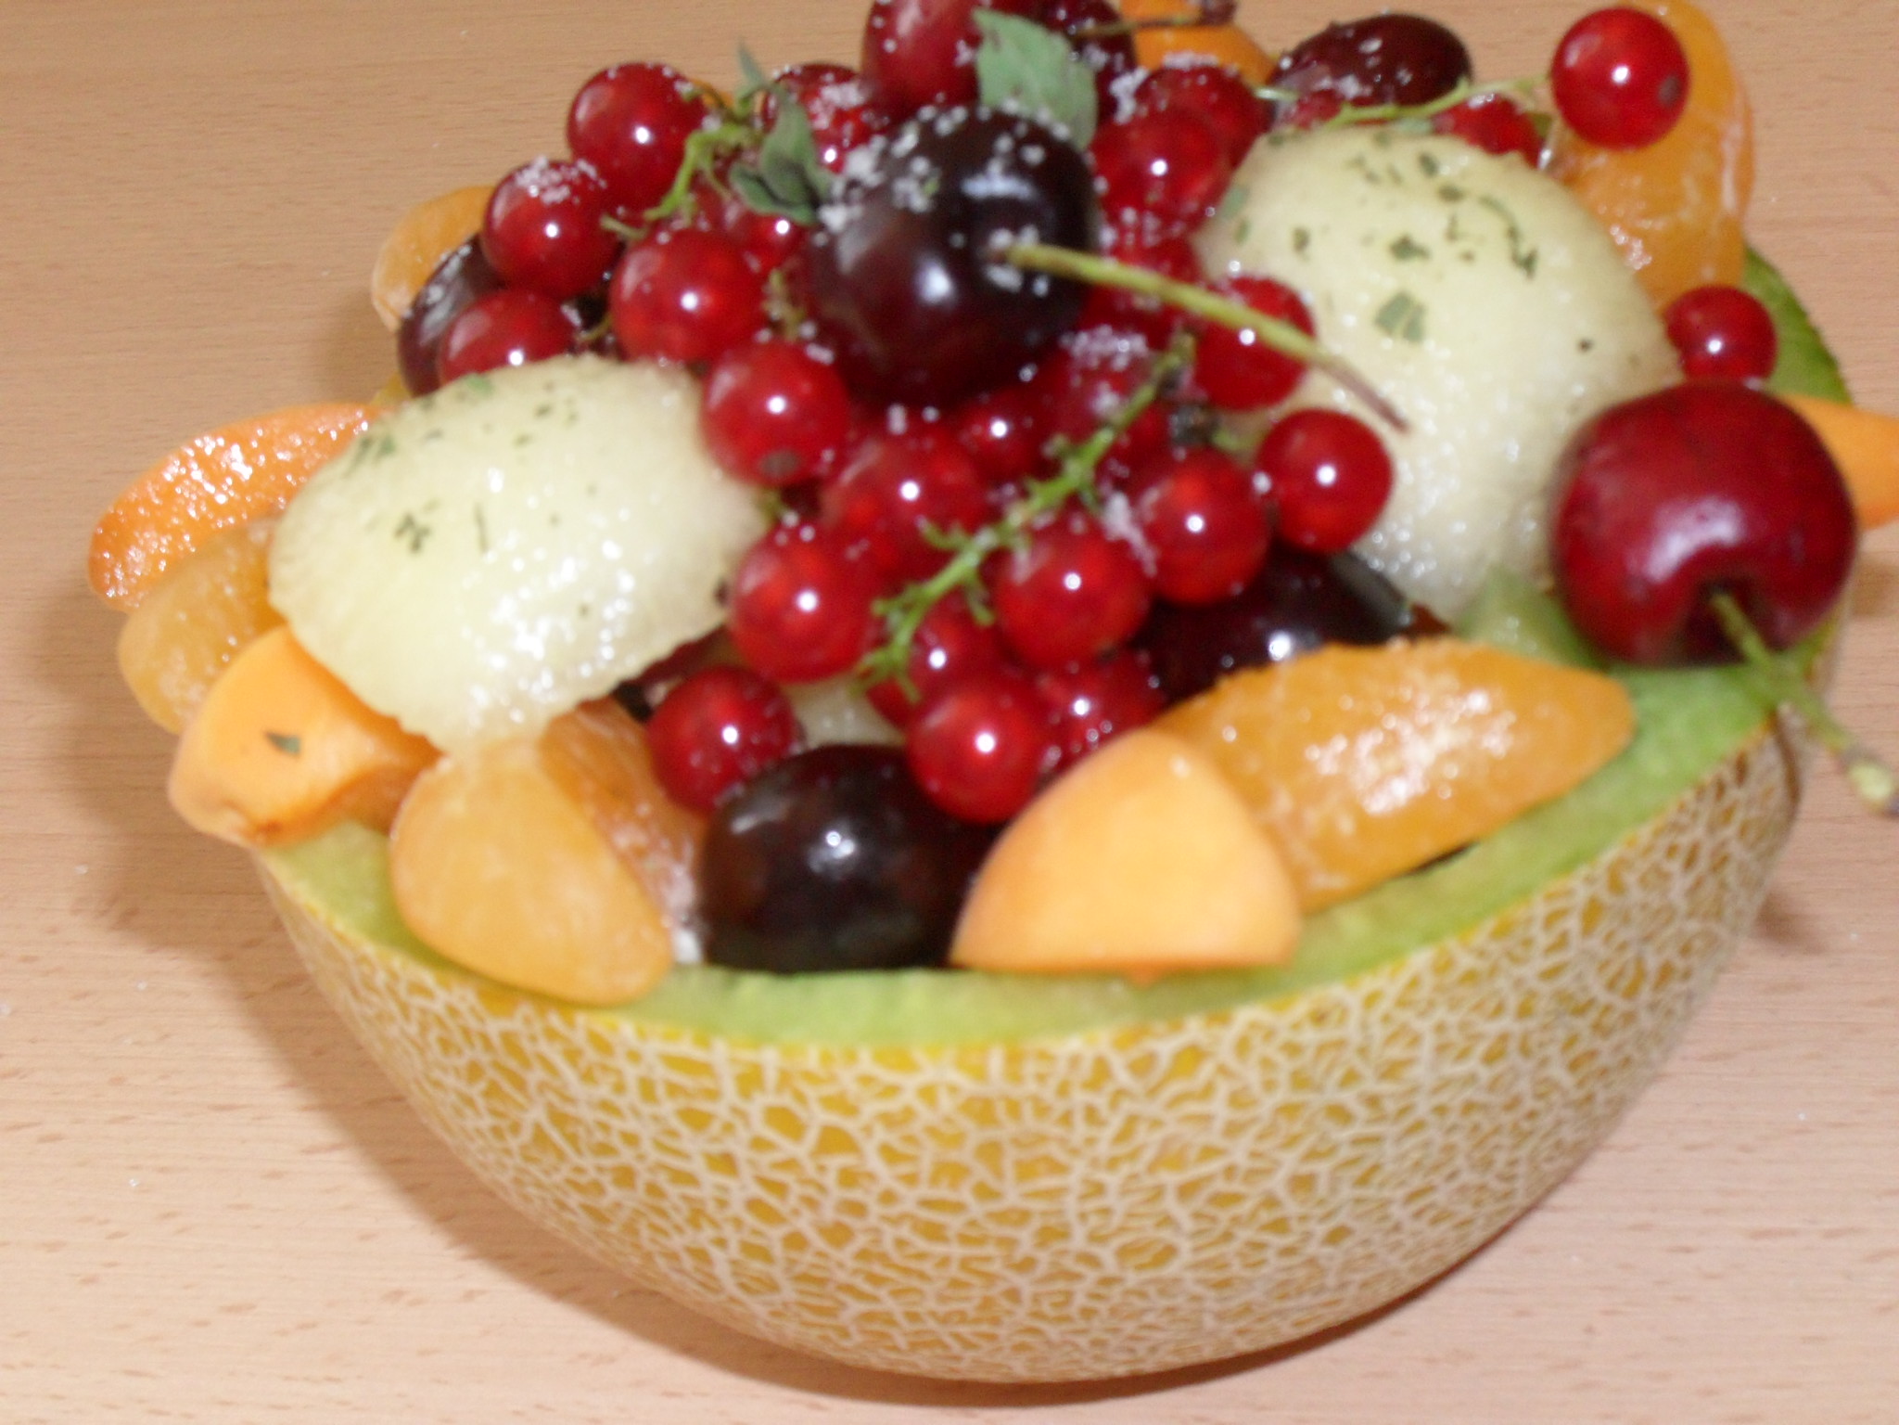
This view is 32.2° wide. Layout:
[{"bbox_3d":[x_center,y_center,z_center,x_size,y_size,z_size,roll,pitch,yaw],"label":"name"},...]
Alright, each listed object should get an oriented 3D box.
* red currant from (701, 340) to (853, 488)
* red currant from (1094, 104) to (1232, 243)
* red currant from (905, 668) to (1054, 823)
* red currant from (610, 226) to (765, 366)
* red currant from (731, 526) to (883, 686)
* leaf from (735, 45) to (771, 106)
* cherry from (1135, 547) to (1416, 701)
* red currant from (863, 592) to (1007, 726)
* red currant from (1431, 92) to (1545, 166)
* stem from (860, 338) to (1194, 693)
[{"bbox_3d":[-0.013,-0.023,0.250,0.011,0.011,0.011,0,32,0],"label":"red currant"},{"bbox_3d":[0.016,-0.041,0.250,0.011,0.011,0.011,1,37,0],"label":"red currant"},{"bbox_3d":[0.002,0.002,0.235,0.011,0.011,0.011,-4,37,0],"label":"red currant"},{"bbox_3d":[-0.020,-0.031,0.246,0.011,0.011,0.011,1,37,0],"label":"red currant"},{"bbox_3d":[-0.011,-0.008,0.250,0.011,0.011,0.011,-6,34,0],"label":"red currant"},{"bbox_3d":[-0.016,-0.053,0.273,0.004,0.006,0.002,-28,6,-13],"label":"leaf"},{"bbox_3d":[0.025,-0.005,0.253,0.021,0.019,0.021,-6,34,0],"label":"cherry"},{"bbox_3d":[-0.001,-0.004,0.253,0.011,0.011,0.011,0,32,0],"label":"red currant"},{"bbox_3d":[0.047,-0.049,0.286,0.011,0.011,0.011,0,32,0],"label":"red currant"},{"bbox_3d":[0.005,-0.015,0.234,0.008,0.006,0.035,43,77,0],"label":"stem"}]

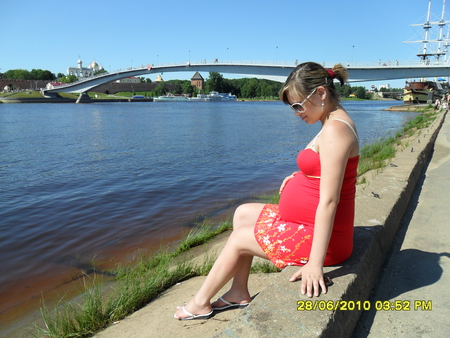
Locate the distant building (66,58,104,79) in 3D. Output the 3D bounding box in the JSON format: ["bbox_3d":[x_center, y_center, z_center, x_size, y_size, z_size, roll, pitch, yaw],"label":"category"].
[{"bbox_3d":[-134.181,-95.706,337.809,24.000,24.000,31.000,7,13,32],"label":"distant building"}]

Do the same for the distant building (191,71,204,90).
[{"bbox_3d":[-29.285,-93.181,374.000,11.000,22.000,11.000,7,13,32],"label":"distant building"}]

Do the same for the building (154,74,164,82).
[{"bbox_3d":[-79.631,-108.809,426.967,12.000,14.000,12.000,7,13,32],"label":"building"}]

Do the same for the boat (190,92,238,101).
[{"bbox_3d":[-11.227,-70.293,342.874,8.500,8.000,55.000,7,13,32],"label":"boat"}]

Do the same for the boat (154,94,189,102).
[{"bbox_3d":[-46.599,-61.406,305.898,7.000,7.000,42.000,7,13,32],"label":"boat"}]

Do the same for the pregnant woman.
[{"bbox_3d":[0.172,0.178,1.611,0.800,1.240,0.500,4,12,18],"label":"pregnant woman"}]

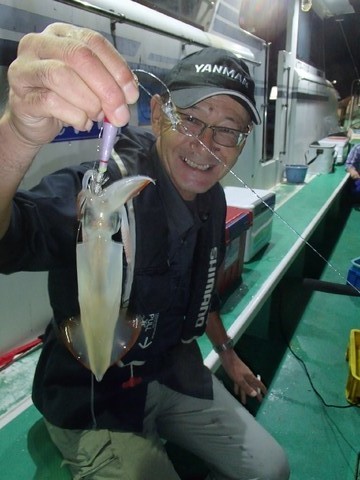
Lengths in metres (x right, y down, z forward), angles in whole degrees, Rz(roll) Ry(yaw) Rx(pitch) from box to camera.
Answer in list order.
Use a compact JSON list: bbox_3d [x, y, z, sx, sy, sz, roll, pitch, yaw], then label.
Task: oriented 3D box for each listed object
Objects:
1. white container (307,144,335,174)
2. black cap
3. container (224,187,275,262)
[{"bbox_3d":[1.648,-0.930,4.505,0.260,0.321,0.257,8,21,27],"label":"white container"},{"bbox_3d":[0.067,-0.288,0.717,0.170,0.140,0.260,6,16,-14],"label":"black cap"},{"bbox_3d":[0.307,-0.093,2.161,0.334,0.298,0.385,8,21,27],"label":"container"}]

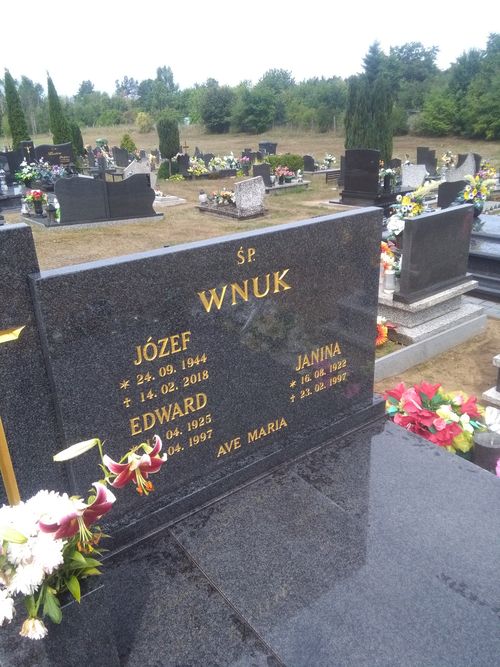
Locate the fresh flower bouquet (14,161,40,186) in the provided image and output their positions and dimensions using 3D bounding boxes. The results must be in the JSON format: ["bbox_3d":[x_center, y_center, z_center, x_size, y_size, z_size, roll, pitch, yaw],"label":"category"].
[{"bbox_3d":[-5.132,-3.655,12.291,0.480,0.550,0.450,-18,27,-32],"label":"fresh flower bouquet"}]

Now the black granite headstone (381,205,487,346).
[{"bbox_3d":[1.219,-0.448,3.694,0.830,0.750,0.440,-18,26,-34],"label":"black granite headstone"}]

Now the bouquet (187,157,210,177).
[{"bbox_3d":[-1.350,-4.199,13.628,0.505,0.473,0.430,-5,23,-4],"label":"bouquet"}]

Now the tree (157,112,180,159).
[{"bbox_3d":[-2.265,-5.271,14.689,0.599,1.336,0.599,-6,23,-7],"label":"tree"}]

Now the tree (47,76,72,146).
[{"bbox_3d":[-5.114,-5.531,14.660,0.720,2.679,0.720,-10,23,-16],"label":"tree"}]

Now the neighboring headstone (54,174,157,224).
[{"bbox_3d":[-2.309,-2.179,8.723,1.550,0.670,0.160,-11,24,-19],"label":"neighboring headstone"}]

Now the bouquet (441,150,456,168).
[{"bbox_3d":[4.344,-3.752,11.669,0.346,0.372,0.312,5,24,19],"label":"bouquet"}]

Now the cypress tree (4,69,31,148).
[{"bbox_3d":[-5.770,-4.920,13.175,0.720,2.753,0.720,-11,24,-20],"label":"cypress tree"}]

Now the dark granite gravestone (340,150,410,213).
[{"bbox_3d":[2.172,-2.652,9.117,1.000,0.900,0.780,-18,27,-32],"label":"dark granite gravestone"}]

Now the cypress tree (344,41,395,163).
[{"bbox_3d":[3.071,-5.814,13.925,1.200,2.965,1.200,2,23,12],"label":"cypress tree"}]

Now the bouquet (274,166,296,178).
[{"bbox_3d":[0.670,-3.330,11.212,0.395,0.263,0.336,-1,23,4],"label":"bouquet"}]

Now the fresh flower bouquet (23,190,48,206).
[{"bbox_3d":[-3.743,-2.344,9.441,0.399,0.292,0.357,-11,24,-19],"label":"fresh flower bouquet"}]

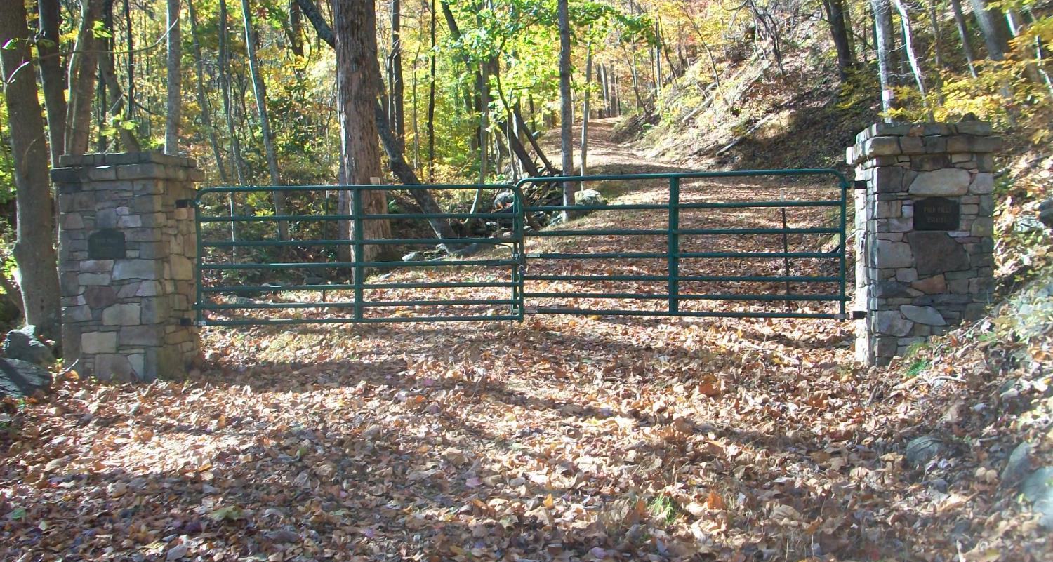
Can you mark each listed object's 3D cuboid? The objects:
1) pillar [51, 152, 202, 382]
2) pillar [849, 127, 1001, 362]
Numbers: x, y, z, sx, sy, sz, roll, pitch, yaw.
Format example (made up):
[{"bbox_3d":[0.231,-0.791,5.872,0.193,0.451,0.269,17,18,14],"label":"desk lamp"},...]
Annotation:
[{"bbox_3d":[-3.735,-0.137,9.820,1.020,2.070,1.000,0,2,7],"label":"pillar"},{"bbox_3d":[3.468,-0.298,9.110,1.040,2.080,1.000,0,2,7],"label":"pillar"}]

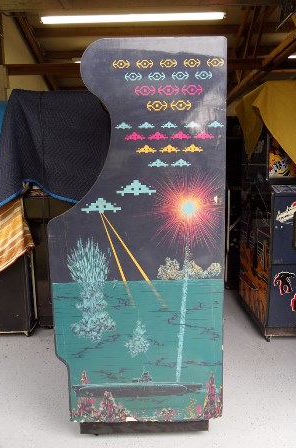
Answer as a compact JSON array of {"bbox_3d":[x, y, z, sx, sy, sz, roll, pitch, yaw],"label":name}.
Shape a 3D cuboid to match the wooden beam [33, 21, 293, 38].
[{"bbox_3d":[0.201,-2.636,4.920,3.560,0.105,0.050,-1,8,1],"label":"wooden beam"}]

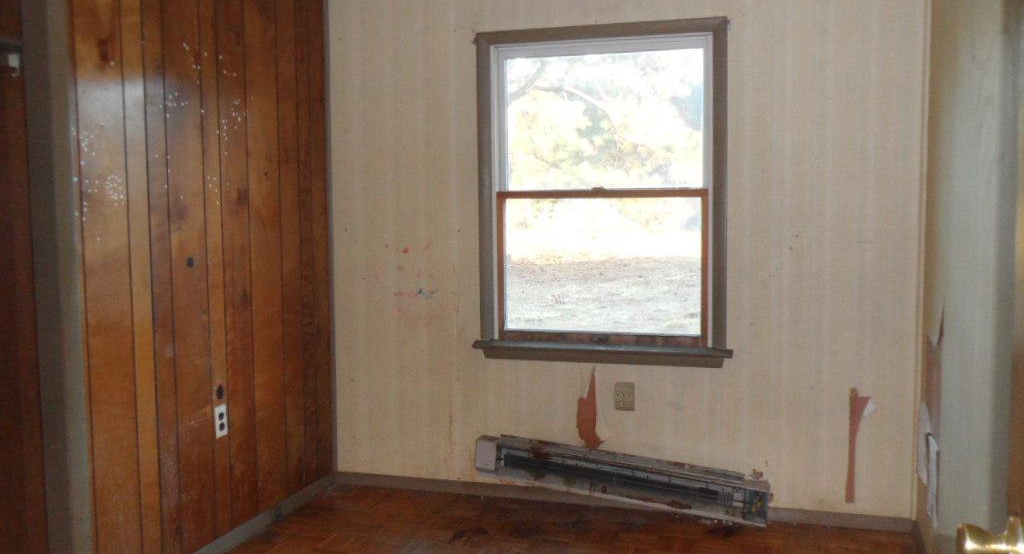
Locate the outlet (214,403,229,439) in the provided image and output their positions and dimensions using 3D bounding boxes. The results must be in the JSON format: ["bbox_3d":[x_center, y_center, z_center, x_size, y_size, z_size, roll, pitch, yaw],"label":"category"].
[{"bbox_3d":[-1.085,0.541,3.438,0.010,0.115,0.071,1,5,18],"label":"outlet"}]

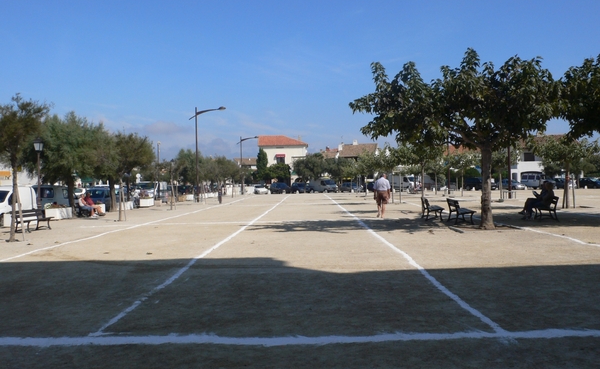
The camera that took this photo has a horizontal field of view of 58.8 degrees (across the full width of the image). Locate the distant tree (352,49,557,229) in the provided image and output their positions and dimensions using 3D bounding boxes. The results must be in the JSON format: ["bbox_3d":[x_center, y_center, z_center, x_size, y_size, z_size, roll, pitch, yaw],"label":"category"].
[{"bbox_3d":[4.797,-1.418,16.600,6.200,5.500,5.600,-1,0,0],"label":"distant tree"}]

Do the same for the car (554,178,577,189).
[{"bbox_3d":[32.246,-0.049,64.997,1.750,1.430,4.100,-1,0,-12],"label":"car"}]

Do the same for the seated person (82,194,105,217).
[{"bbox_3d":[-10.341,1.028,26.947,0.900,1.220,0.520,-1,0,13],"label":"seated person"}]

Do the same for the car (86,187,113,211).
[{"bbox_3d":[-13.685,1.025,37.400,1.750,1.640,4.200,-1,0,8],"label":"car"}]

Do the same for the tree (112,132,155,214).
[{"bbox_3d":[-7.336,-0.363,23.200,1.900,3.800,1.900,-1,0,0],"label":"tree"}]

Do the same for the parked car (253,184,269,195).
[{"bbox_3d":[-5.497,0.652,75.500,1.740,1.440,4.000,-1,0,-13],"label":"parked car"}]

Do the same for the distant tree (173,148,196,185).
[{"bbox_3d":[-10.976,-0.892,51.488,2.900,4.850,2.900,-1,0,0],"label":"distant tree"}]

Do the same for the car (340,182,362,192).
[{"bbox_3d":[7.178,0.329,75.000,1.700,1.450,4.100,-1,0,-24],"label":"car"}]

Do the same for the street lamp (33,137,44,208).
[{"bbox_3d":[-12.368,-0.209,25.300,0.460,4.000,0.460,-1,0,0],"label":"street lamp"}]

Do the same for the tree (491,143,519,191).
[{"bbox_3d":[14.025,-0.873,37.291,2.500,3.800,2.500,-1,0,0],"label":"tree"}]

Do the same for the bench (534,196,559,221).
[{"bbox_3d":[8.481,0.846,18.348,0.670,0.800,1.650,-1,0,18],"label":"bench"}]

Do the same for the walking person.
[{"bbox_3d":[3.332,0.474,21.596,0.620,1.750,0.380,-1,0,5],"label":"walking person"}]

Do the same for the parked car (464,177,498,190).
[{"bbox_3d":[24.428,-0.054,72.200,4.250,1.680,1.800,-1,0,35],"label":"parked car"}]

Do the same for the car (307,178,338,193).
[{"bbox_3d":[3.236,0.083,74.000,1.950,2.100,4.800,-1,0,-35],"label":"car"}]

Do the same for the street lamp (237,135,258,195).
[{"bbox_3d":[-7.102,-2.585,72.500,2.950,8.000,0.400,-1,0,0],"label":"street lamp"}]

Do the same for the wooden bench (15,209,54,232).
[{"bbox_3d":[-10.121,1.380,20.200,0.620,0.760,1.750,-1,0,7],"label":"wooden bench"}]

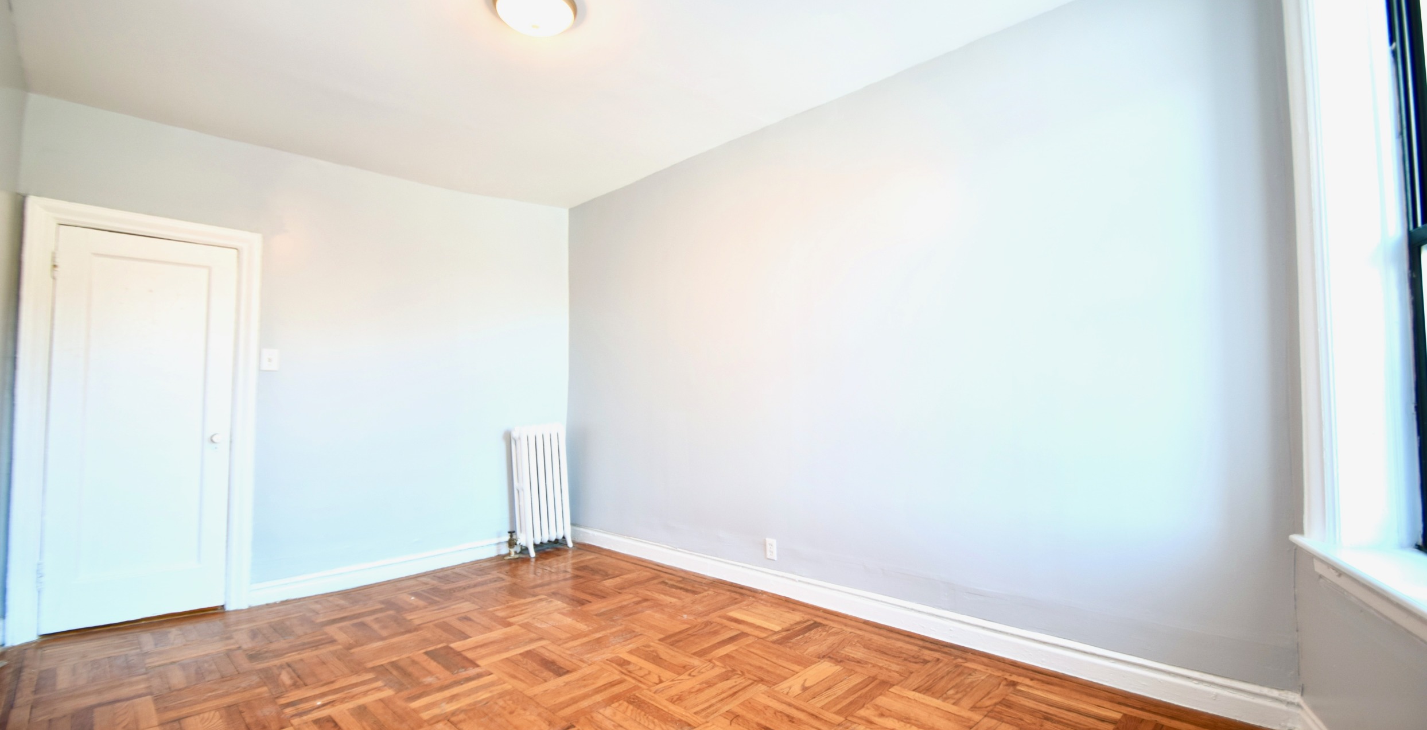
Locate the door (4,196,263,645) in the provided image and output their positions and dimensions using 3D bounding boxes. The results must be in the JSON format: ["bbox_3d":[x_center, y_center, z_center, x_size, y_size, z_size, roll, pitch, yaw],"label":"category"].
[{"bbox_3d":[-3.005,0.275,3.158,0.920,2.140,0.100,2,-4,-43],"label":"door"}]

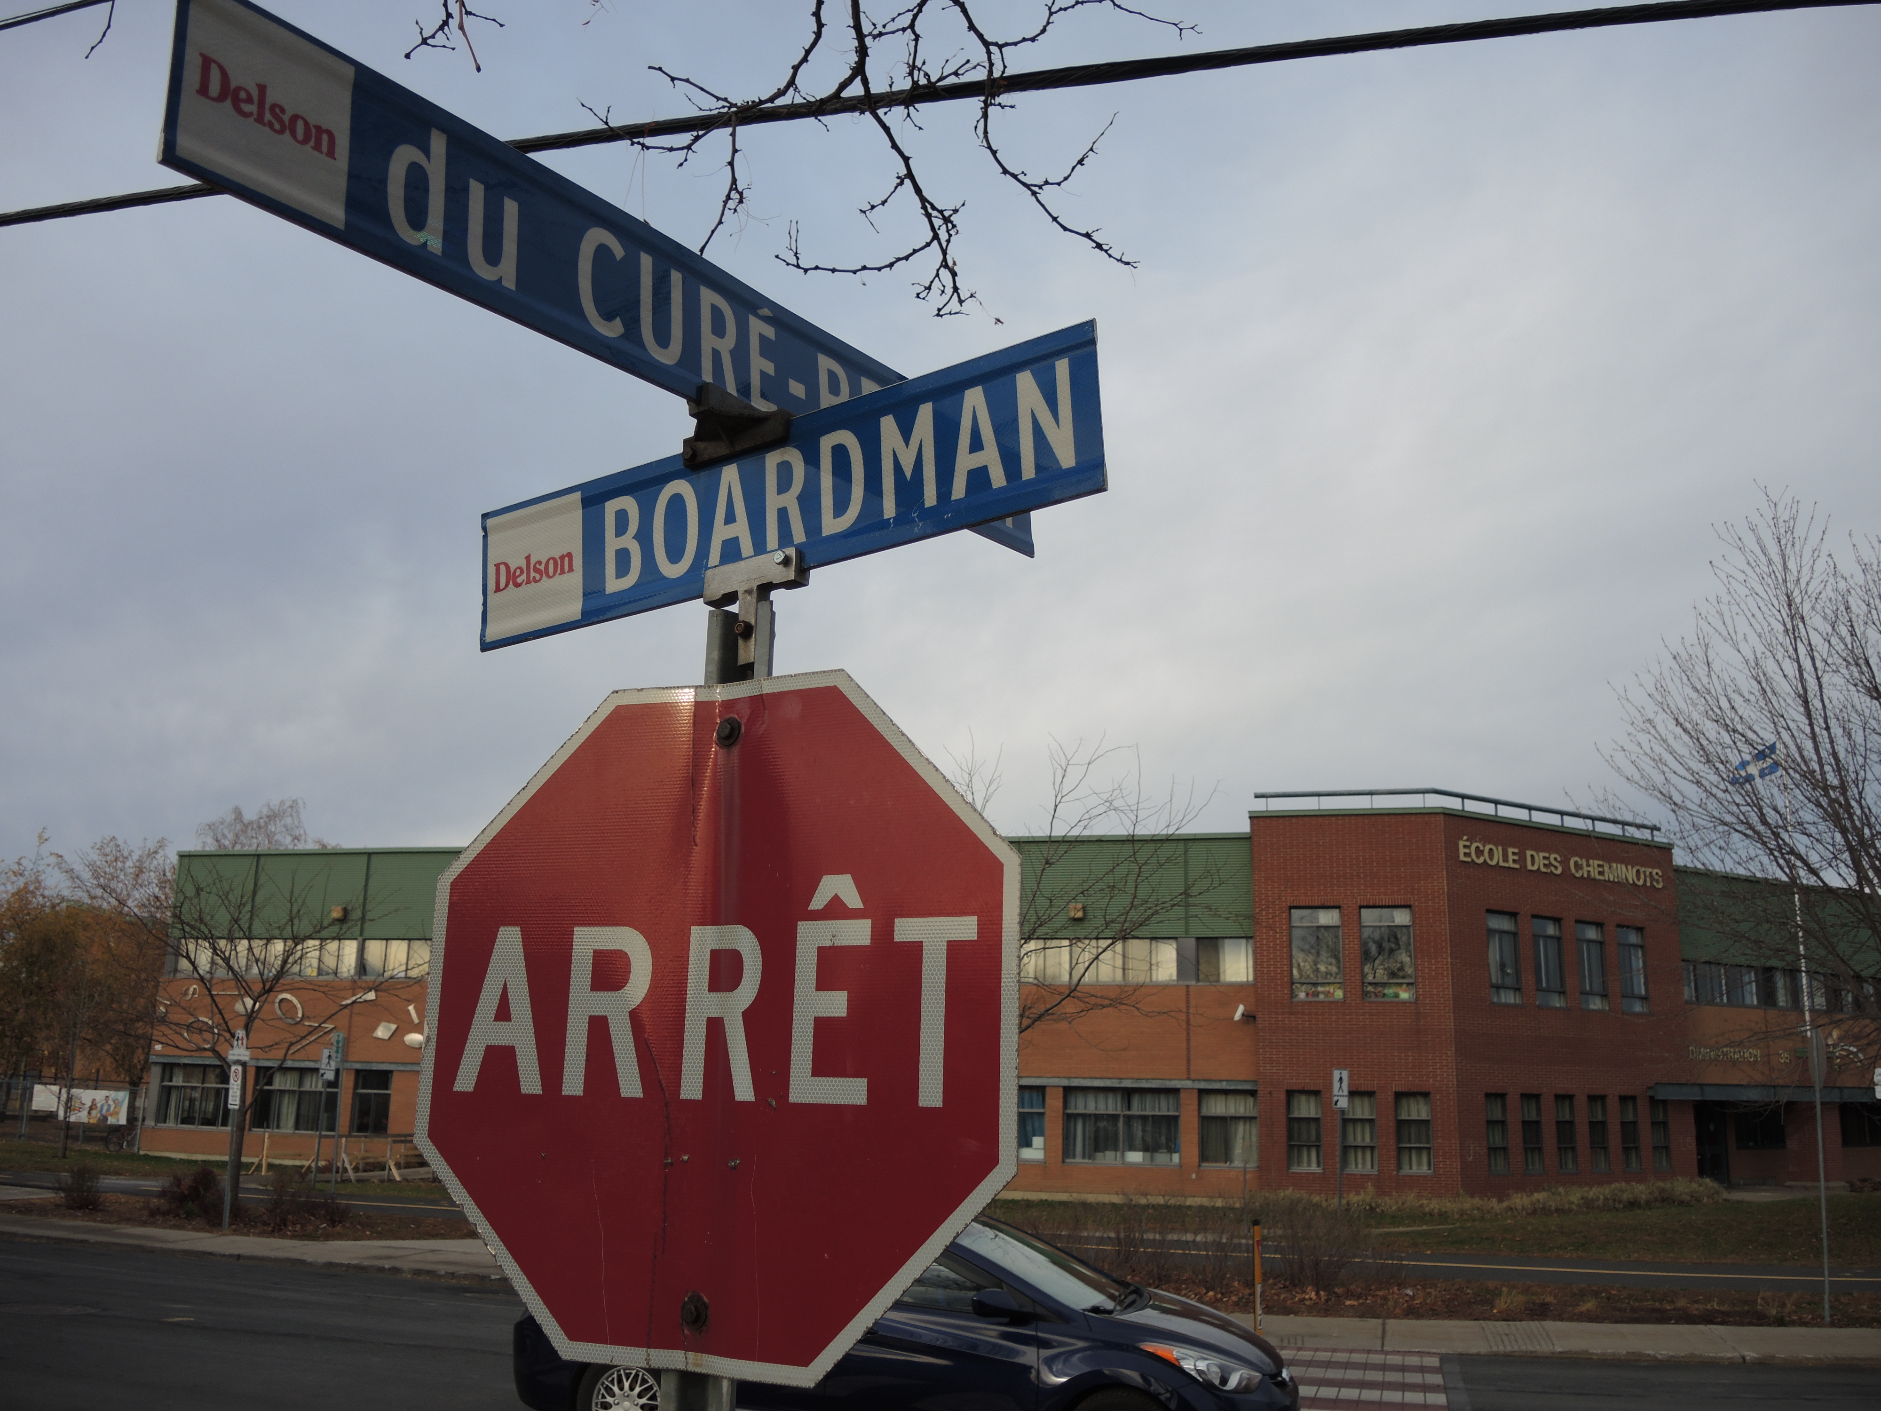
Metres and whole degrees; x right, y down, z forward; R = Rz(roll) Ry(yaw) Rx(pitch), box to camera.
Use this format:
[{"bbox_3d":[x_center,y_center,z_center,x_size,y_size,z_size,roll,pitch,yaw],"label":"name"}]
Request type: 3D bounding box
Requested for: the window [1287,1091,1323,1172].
[{"bbox_3d":[8.251,9.632,34.409,0.759,1.750,0.150,-2,-14,15],"label":"window"}]

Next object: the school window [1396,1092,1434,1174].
[{"bbox_3d":[10.499,9.462,33.671,0.760,1.770,0.130,-2,-14,14],"label":"school window"}]

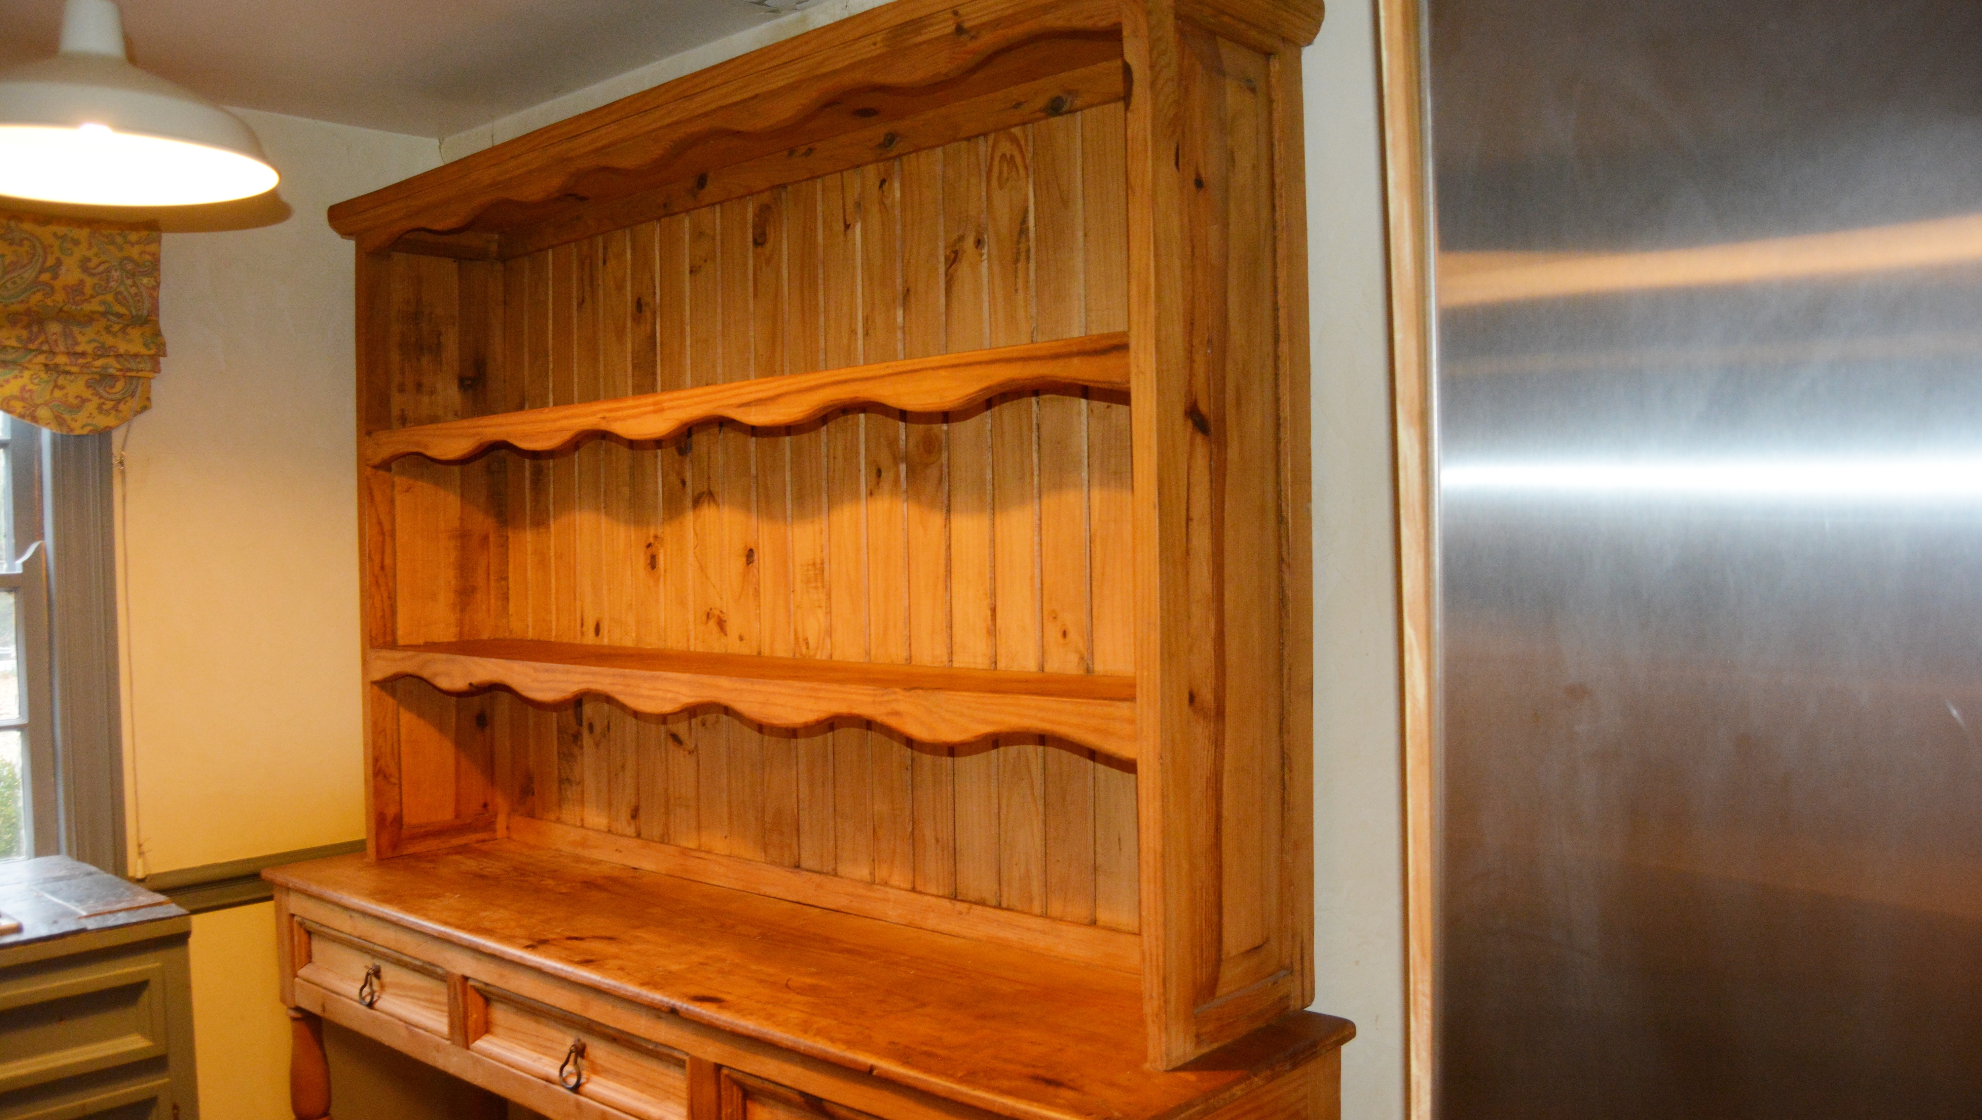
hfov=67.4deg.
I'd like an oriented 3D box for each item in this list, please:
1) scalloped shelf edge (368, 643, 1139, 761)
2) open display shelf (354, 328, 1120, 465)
[{"bbox_3d":[-0.410,0.192,2.300,1.762,0.068,0.273,0,1,41],"label":"scalloped shelf edge"},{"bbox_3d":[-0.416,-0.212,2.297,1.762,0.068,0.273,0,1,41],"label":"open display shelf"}]

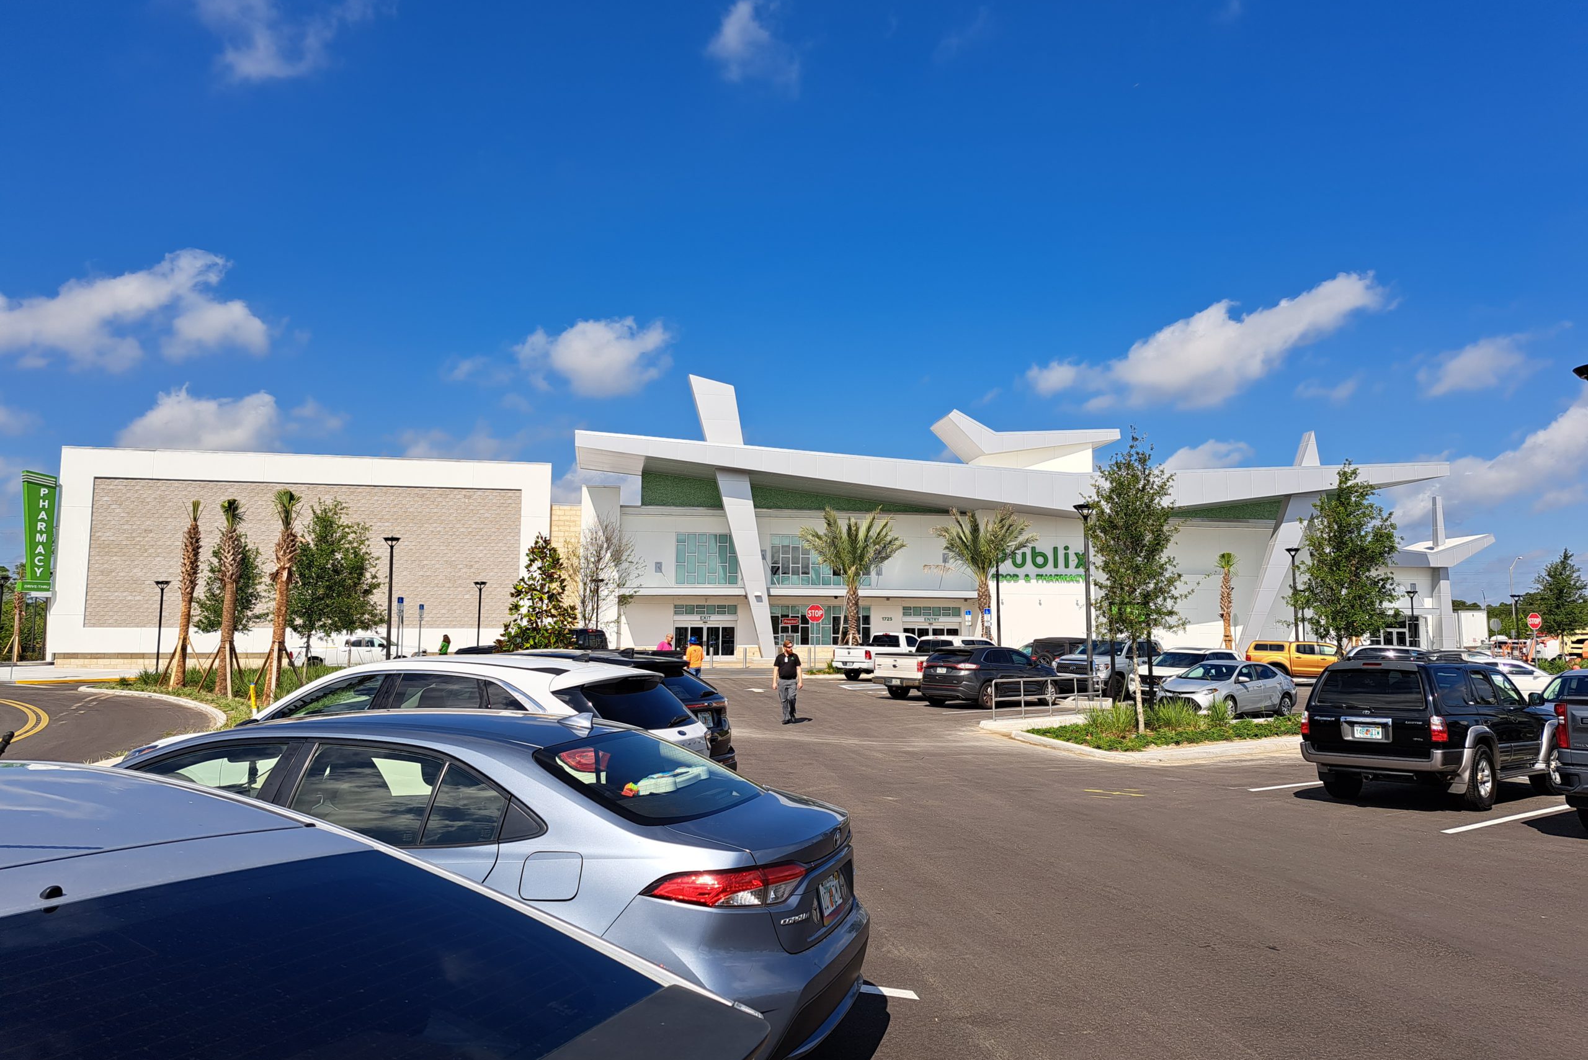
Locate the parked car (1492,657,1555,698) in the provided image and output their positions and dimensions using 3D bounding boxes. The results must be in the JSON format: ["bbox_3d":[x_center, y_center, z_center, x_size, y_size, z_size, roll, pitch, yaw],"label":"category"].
[{"bbox_3d":[23.076,5.041,36.473,4.700,1.460,1.820,-2,-6,21],"label":"parked car"}]

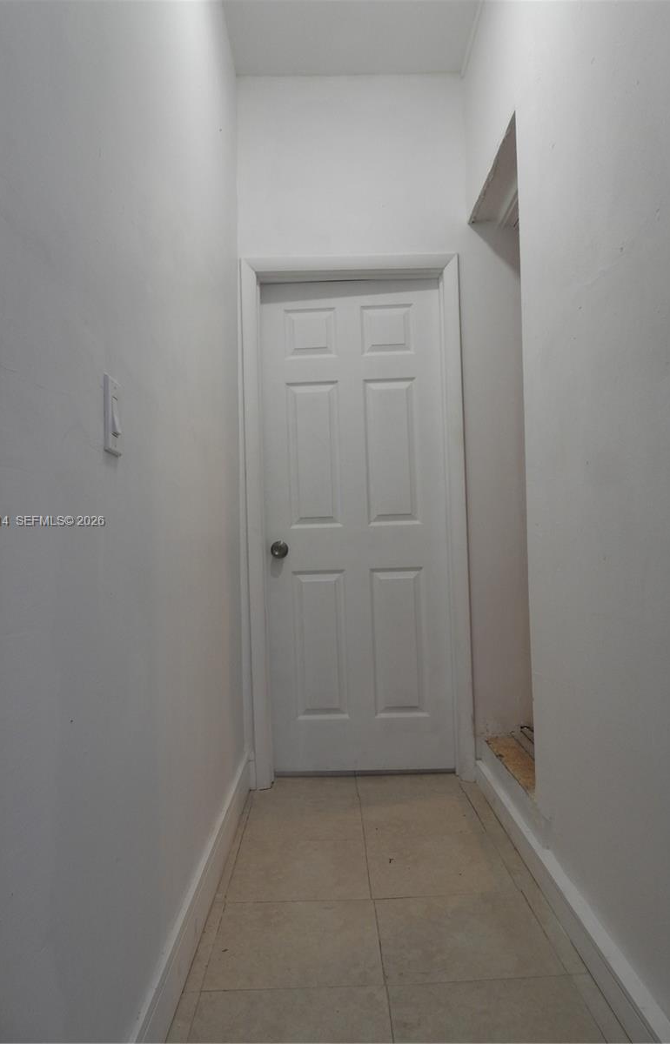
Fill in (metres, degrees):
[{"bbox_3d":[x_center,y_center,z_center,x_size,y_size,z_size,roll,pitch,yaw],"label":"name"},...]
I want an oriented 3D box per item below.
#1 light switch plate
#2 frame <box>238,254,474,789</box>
[{"bbox_3d":[-0.347,-0.166,1.137,0.012,0.116,0.071,-2,-1,-1],"label":"light switch plate"},{"bbox_3d":[0.083,-0.011,2.944,0.878,2.110,0.120,-2,-1,-1],"label":"frame"}]

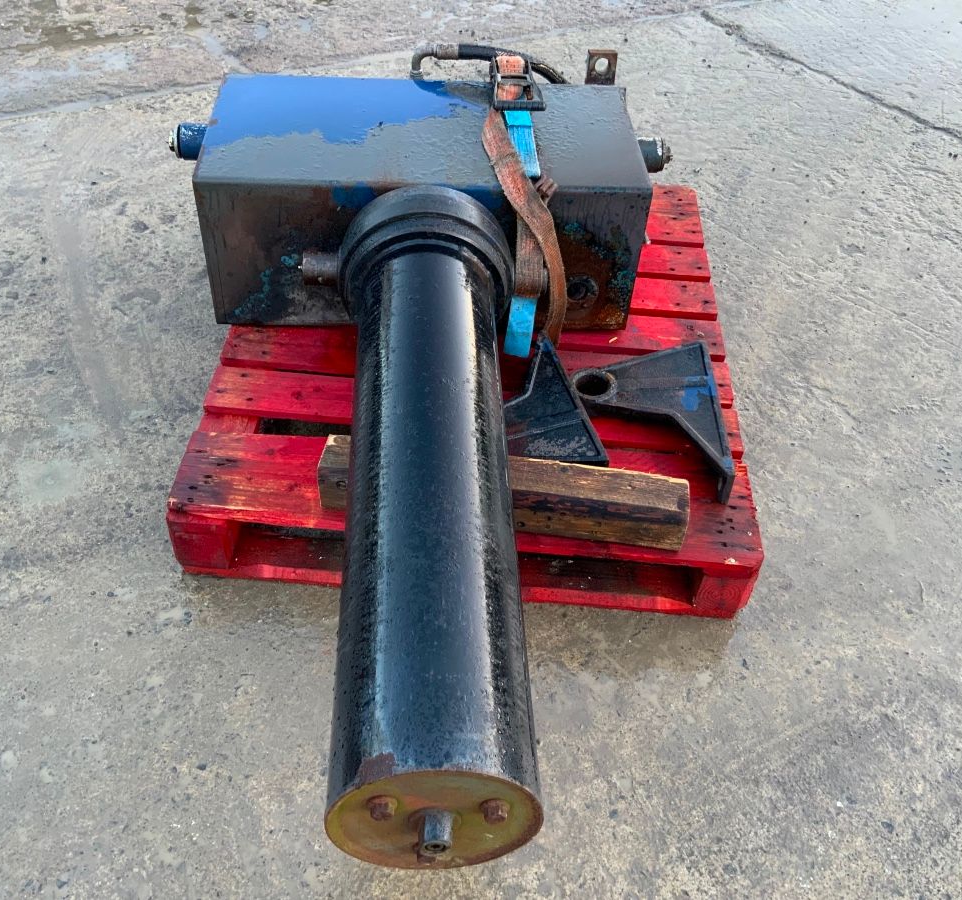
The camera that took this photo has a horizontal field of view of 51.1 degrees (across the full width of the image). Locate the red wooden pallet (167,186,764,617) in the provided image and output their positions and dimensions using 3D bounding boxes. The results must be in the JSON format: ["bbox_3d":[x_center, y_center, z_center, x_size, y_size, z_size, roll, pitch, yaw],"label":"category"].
[{"bbox_3d":[0.001,-0.220,2.160,1.000,0.172,1.175,5,46,0],"label":"red wooden pallet"}]

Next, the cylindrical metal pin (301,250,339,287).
[{"bbox_3d":[-0.293,-0.331,1.833,0.073,0.061,0.061,0,46,-4],"label":"cylindrical metal pin"}]

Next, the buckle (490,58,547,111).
[{"bbox_3d":[0.074,-0.726,2.011,0.098,0.060,0.155,0,46,-4],"label":"buckle"}]

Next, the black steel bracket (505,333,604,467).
[{"bbox_3d":[0.041,-0.048,1.812,0.265,0.088,0.330,-9,47,-13],"label":"black steel bracket"}]

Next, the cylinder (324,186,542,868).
[{"bbox_3d":[-0.076,0.037,1.479,0.310,0.310,1.120,0,46,-4],"label":"cylinder"}]

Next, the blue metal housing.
[{"bbox_3d":[-0.113,-0.511,2.079,0.833,0.333,0.402,0,46,-4],"label":"blue metal housing"}]

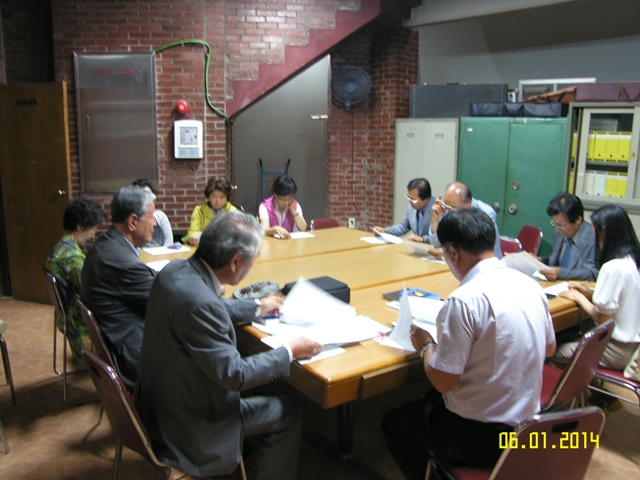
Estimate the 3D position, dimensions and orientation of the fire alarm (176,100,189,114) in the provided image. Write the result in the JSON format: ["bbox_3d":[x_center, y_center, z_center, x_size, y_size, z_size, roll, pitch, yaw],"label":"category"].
[{"bbox_3d":[-1.341,-1.290,5.050,0.130,0.130,0.060,0,11,-4],"label":"fire alarm"}]

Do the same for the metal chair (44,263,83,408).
[{"bbox_3d":[-1.450,0.535,3.332,0.530,0.800,0.470,-6,13,-32],"label":"metal chair"}]

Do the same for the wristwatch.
[{"bbox_3d":[0.335,0.338,1.600,0.050,0.055,0.050,-3,12,-20],"label":"wristwatch"}]

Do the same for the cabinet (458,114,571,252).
[{"bbox_3d":[2.163,-0.386,5.787,1.150,1.830,0.450,11,14,42],"label":"cabinet"}]

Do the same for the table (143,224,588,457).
[{"bbox_3d":[0.111,0.535,3.123,1.820,0.740,2.300,-7,13,-34],"label":"table"}]

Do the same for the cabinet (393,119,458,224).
[{"bbox_3d":[1.282,-0.475,5.748,0.780,1.760,0.450,9,14,37],"label":"cabinet"}]

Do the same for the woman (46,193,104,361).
[{"bbox_3d":[-1.386,0.329,3.354,0.720,1.200,0.480,-6,13,-34],"label":"woman"}]

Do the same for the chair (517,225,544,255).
[{"bbox_3d":[1.915,0.276,5.032,0.530,0.800,0.460,-4,12,-25],"label":"chair"}]

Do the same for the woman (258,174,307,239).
[{"bbox_3d":[-0.310,0.015,5.011,0.480,1.250,0.720,-4,12,-24],"label":"woman"}]

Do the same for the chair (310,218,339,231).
[{"bbox_3d":[0.137,0.188,5.327,0.460,0.800,0.530,-6,13,-31],"label":"chair"}]

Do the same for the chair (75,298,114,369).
[{"bbox_3d":[-0.828,0.634,2.391,0.520,0.810,0.460,-7,13,-34],"label":"chair"}]

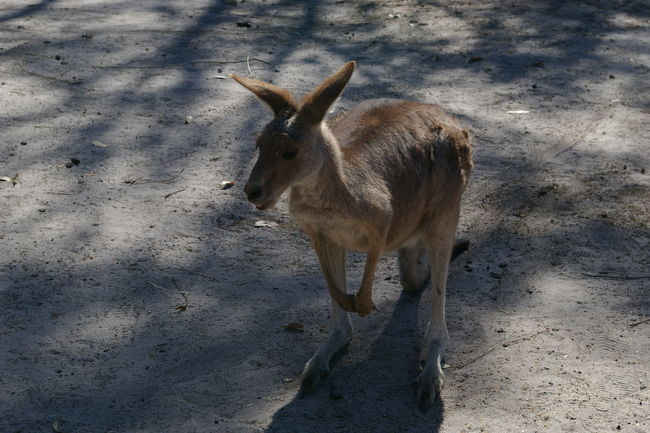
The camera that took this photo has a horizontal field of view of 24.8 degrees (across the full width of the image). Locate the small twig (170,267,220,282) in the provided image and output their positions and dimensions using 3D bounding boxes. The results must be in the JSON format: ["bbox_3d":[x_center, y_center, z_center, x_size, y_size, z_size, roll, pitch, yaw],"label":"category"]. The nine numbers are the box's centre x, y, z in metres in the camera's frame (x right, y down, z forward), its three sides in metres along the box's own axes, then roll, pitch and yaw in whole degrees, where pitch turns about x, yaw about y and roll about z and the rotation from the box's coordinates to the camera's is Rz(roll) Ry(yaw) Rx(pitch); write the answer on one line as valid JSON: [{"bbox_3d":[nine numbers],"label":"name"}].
[{"bbox_3d":[-0.268,0.119,3.049,0.125,0.008,0.011,14,29,28],"label":"small twig"}]

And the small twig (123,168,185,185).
[{"bbox_3d":[-0.393,-0.089,3.490,0.162,0.012,0.060,-13,28,-26],"label":"small twig"}]

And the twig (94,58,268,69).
[{"bbox_3d":[-0.408,-0.434,4.226,0.506,0.015,0.053,-2,25,-5],"label":"twig"}]

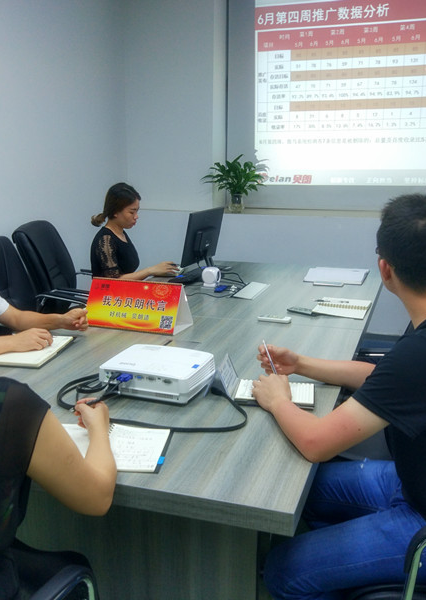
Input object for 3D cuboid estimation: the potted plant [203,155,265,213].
[{"bbox_3d":[0.177,-1.014,5.574,0.524,0.500,0.507,0,13,0],"label":"potted plant"}]

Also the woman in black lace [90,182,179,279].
[{"bbox_3d":[-0.317,-0.002,3.580,0.640,1.270,0.460,3,13,14],"label":"woman in black lace"}]

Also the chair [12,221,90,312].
[{"bbox_3d":[-0.571,0.183,3.222,0.650,1.070,0.600,3,13,11],"label":"chair"}]

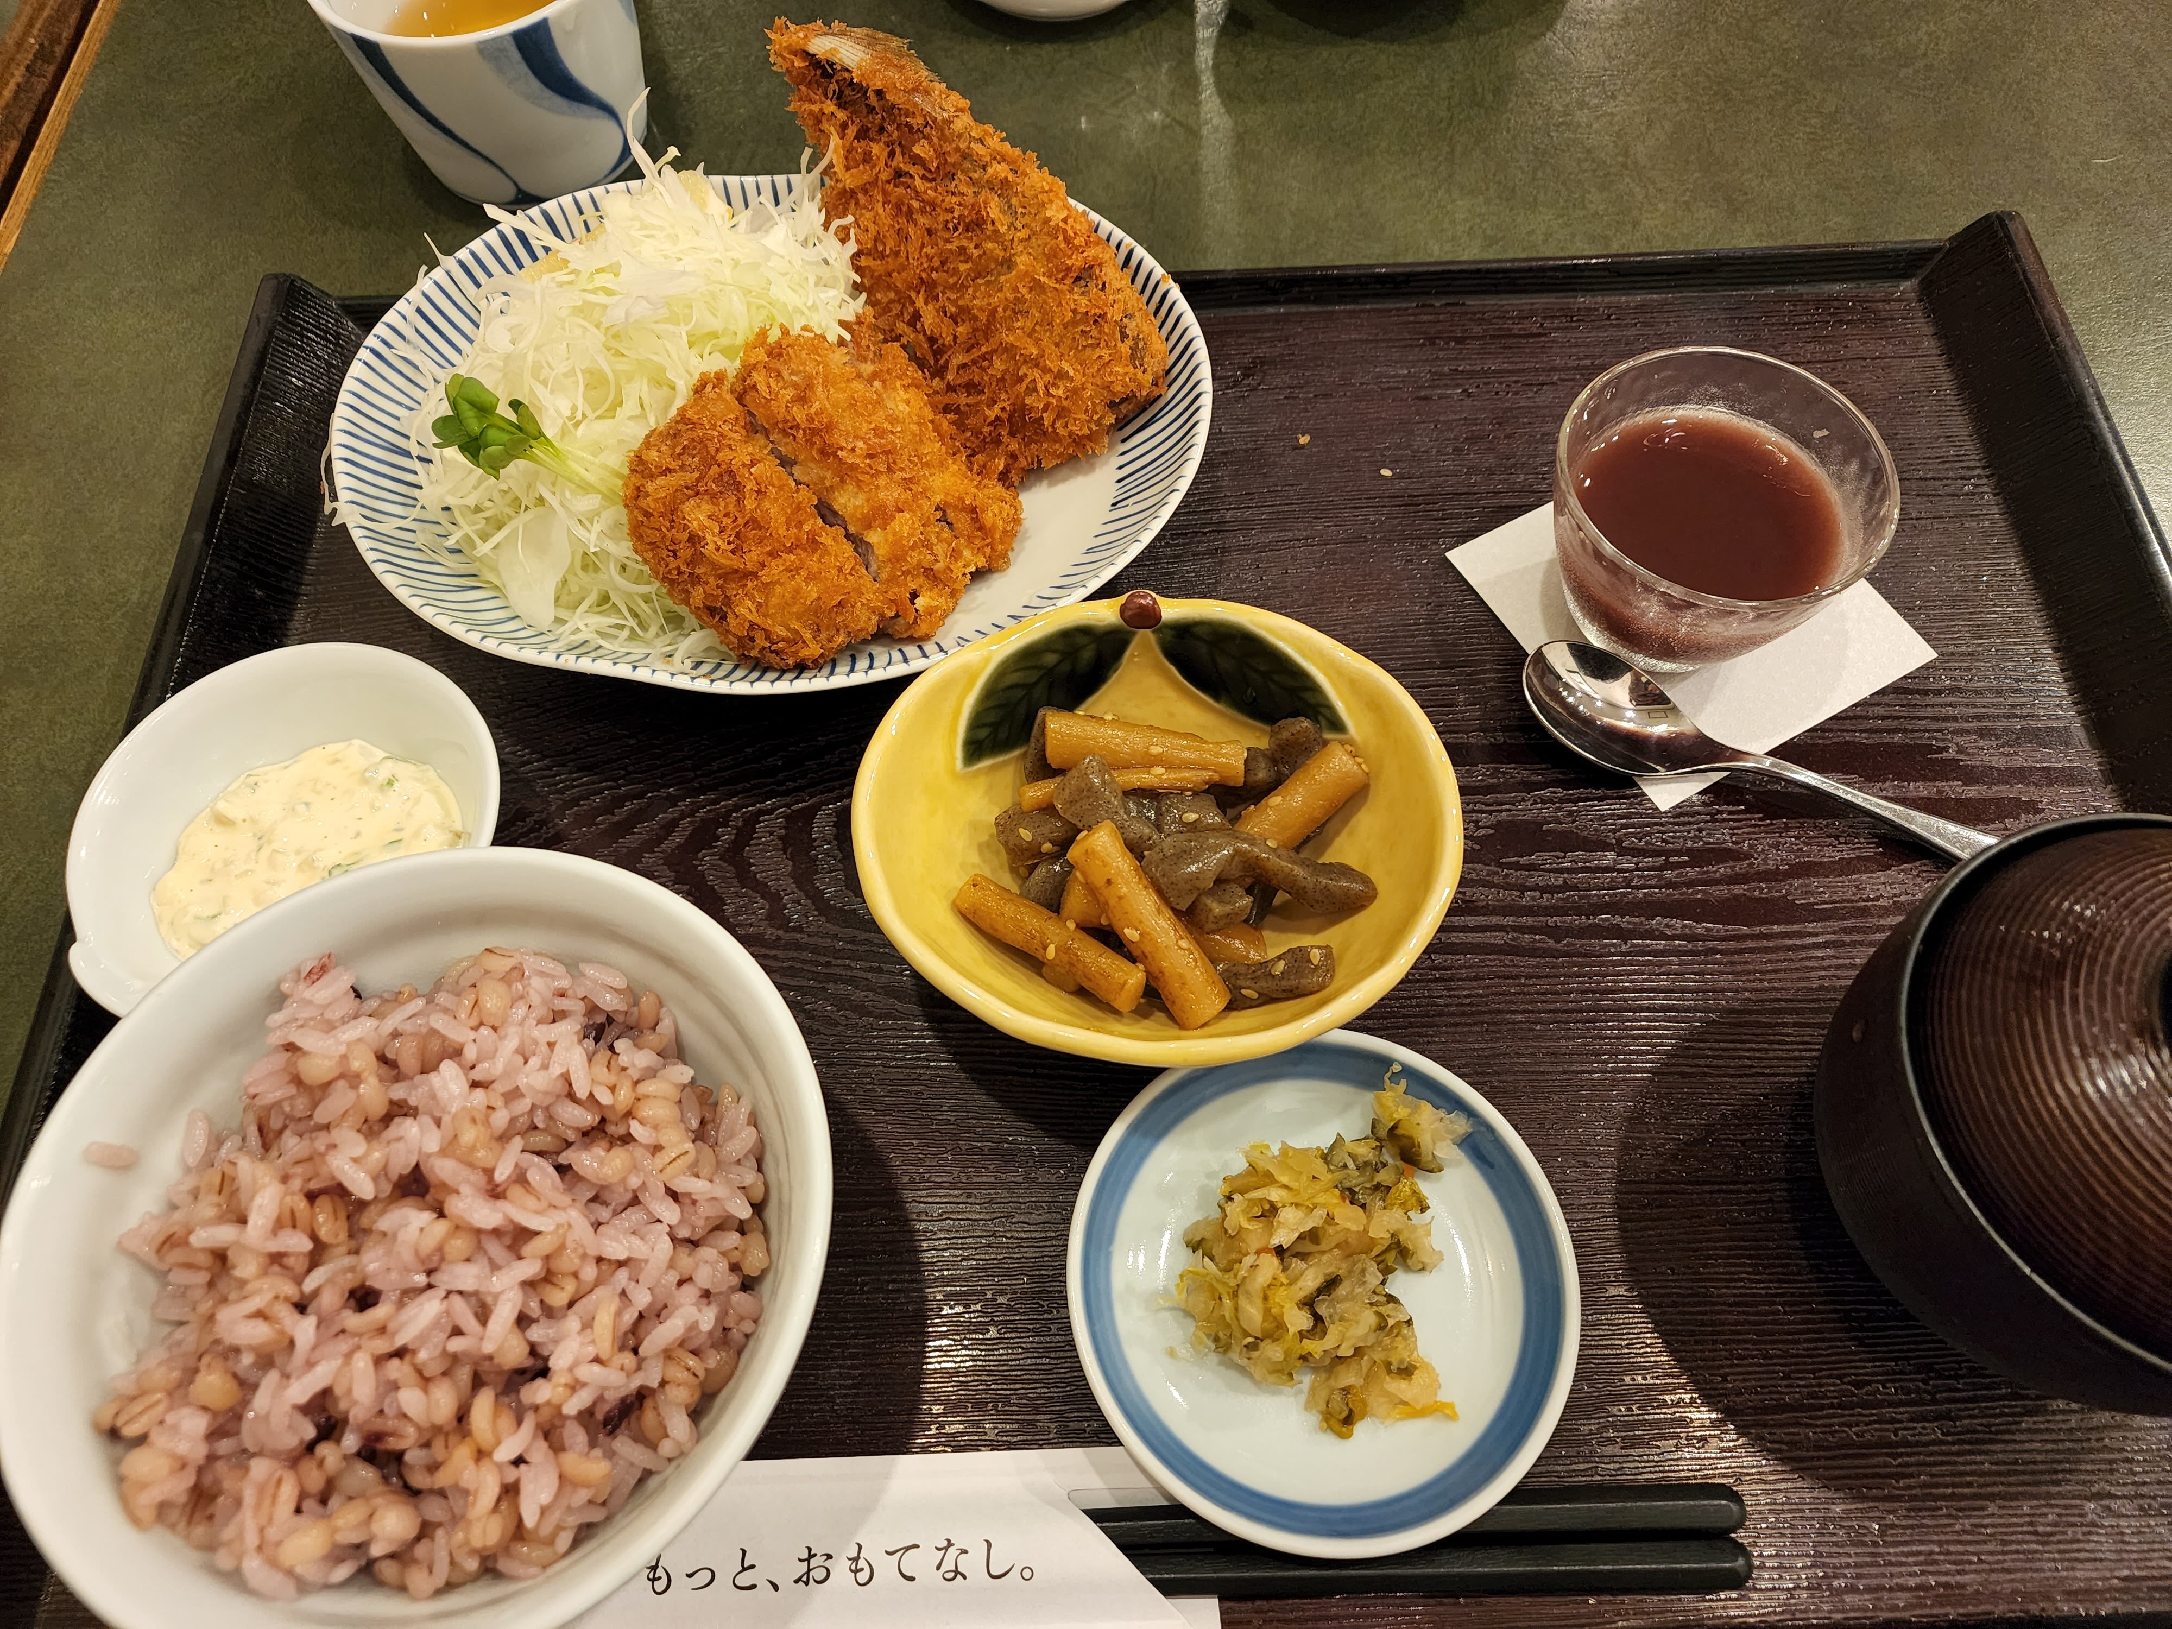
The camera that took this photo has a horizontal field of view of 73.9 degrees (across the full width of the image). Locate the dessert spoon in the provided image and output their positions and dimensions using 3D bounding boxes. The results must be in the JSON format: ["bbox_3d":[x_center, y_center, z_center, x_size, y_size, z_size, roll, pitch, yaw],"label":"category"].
[{"bbox_3d":[0.158,-0.004,0.312,0.132,0.016,0.029,22,66,12],"label":"dessert spoon"}]

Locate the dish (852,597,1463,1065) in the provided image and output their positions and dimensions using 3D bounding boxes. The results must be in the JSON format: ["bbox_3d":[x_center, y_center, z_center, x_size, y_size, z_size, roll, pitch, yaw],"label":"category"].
[{"bbox_3d":[0.014,0.009,0.295,0.117,0.042,0.099,-2,64,1],"label":"dish"}]

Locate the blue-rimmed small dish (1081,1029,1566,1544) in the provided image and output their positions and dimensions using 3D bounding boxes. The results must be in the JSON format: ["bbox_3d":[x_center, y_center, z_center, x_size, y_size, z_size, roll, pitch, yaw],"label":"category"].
[{"bbox_3d":[0.043,0.087,0.268,0.091,0.020,0.091,-1,64,1],"label":"blue-rimmed small dish"}]

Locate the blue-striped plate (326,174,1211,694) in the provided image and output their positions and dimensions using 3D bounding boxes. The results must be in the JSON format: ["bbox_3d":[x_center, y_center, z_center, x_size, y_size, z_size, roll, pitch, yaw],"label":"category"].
[{"bbox_3d":[-0.074,-0.090,0.354,0.210,0.030,0.159,2,64,3],"label":"blue-striped plate"}]

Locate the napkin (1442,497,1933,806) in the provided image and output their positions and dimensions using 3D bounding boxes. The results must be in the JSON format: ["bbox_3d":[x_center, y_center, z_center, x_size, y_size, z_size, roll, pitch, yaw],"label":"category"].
[{"bbox_3d":[0.143,-0.051,0.344,0.081,0.002,0.081,-27,66,-11],"label":"napkin"}]

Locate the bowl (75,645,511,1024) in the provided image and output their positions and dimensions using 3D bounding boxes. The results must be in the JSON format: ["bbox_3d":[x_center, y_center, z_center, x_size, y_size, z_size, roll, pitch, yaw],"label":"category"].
[{"bbox_3d":[-0.161,0.012,0.303,0.085,0.035,0.092,18,66,10],"label":"bowl"}]

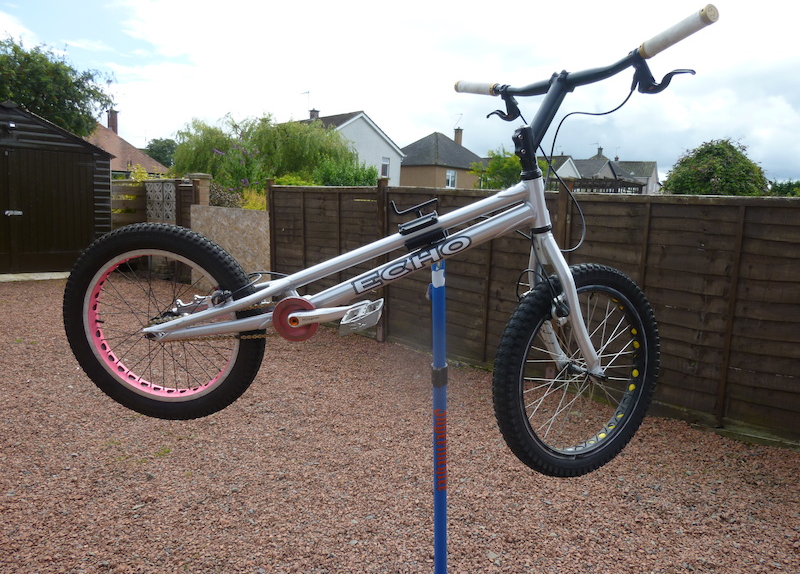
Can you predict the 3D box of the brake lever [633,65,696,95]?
[{"bbox_3d":[0.486,-0.407,1.083,0.034,0.077,0.128,-22,6,-25],"label":"brake lever"}]

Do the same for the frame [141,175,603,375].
[{"bbox_3d":[-0.056,-0.053,1.334,1.080,0.464,0.138,6,16,4],"label":"frame"}]

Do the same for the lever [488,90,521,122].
[{"bbox_3d":[0.259,-0.463,1.485,0.034,0.077,0.128,-22,29,-25],"label":"lever"}]

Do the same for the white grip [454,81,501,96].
[{"bbox_3d":[0.199,-0.521,1.505,0.034,0.034,0.153,-6,20,-37],"label":"white grip"}]

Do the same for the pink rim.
[{"bbox_3d":[-0.582,0.093,1.430,0.394,0.394,0.045,6,16,4],"label":"pink rim"}]

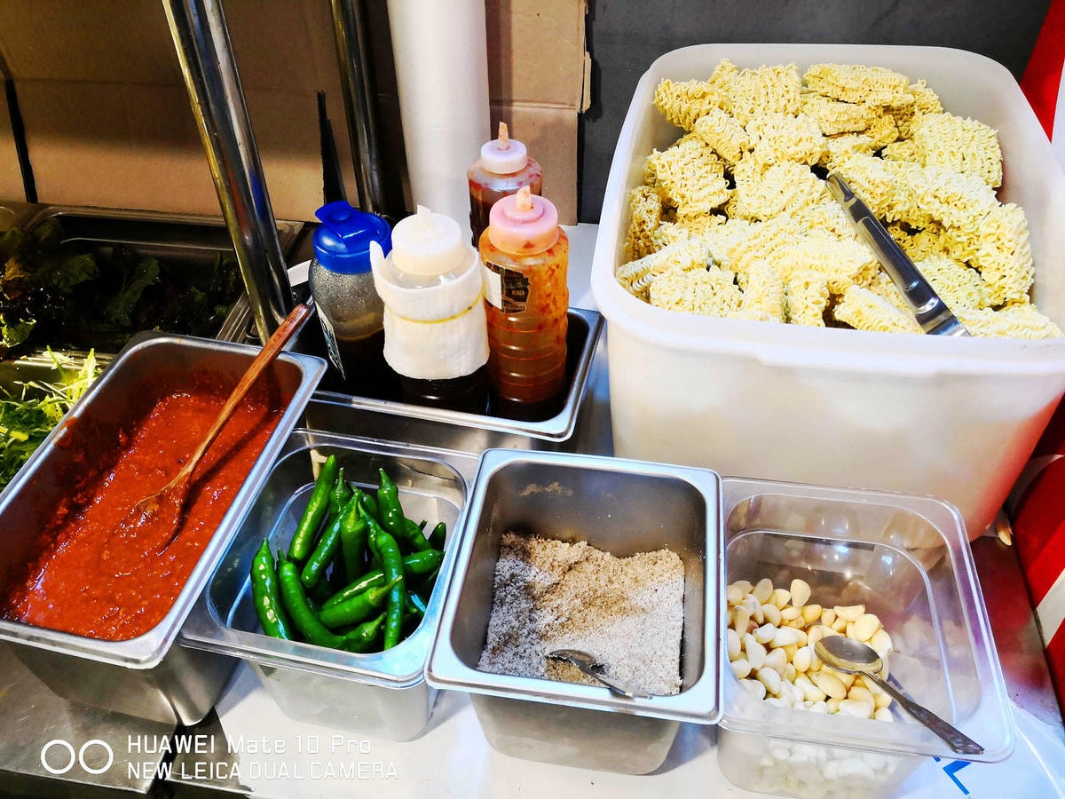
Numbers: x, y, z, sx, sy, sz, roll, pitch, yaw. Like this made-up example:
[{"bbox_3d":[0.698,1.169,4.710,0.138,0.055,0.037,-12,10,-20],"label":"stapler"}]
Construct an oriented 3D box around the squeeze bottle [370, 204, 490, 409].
[{"bbox_3d":[-0.084,-0.061,0.721,0.087,0.235,0.084,0,44,0],"label":"squeeze bottle"}]

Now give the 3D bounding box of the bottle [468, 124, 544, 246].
[{"bbox_3d":[-0.026,-0.146,0.804,0.066,0.255,0.066,9,44,9],"label":"bottle"}]

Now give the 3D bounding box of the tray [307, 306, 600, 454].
[{"bbox_3d":[-0.079,-0.009,0.760,0.265,0.107,0.162,9,44,9],"label":"tray"}]

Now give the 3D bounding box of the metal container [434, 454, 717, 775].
[{"bbox_3d":[0.033,0.154,0.567,0.162,0.149,0.176,6,44,5],"label":"metal container"}]

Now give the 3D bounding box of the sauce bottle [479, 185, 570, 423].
[{"bbox_3d":[-0.007,-0.061,0.705,0.070,0.260,0.070,0,44,0],"label":"sauce bottle"}]

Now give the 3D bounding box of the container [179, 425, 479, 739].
[{"bbox_3d":[-0.118,0.143,0.594,0.162,0.145,0.176,8,44,7],"label":"container"}]

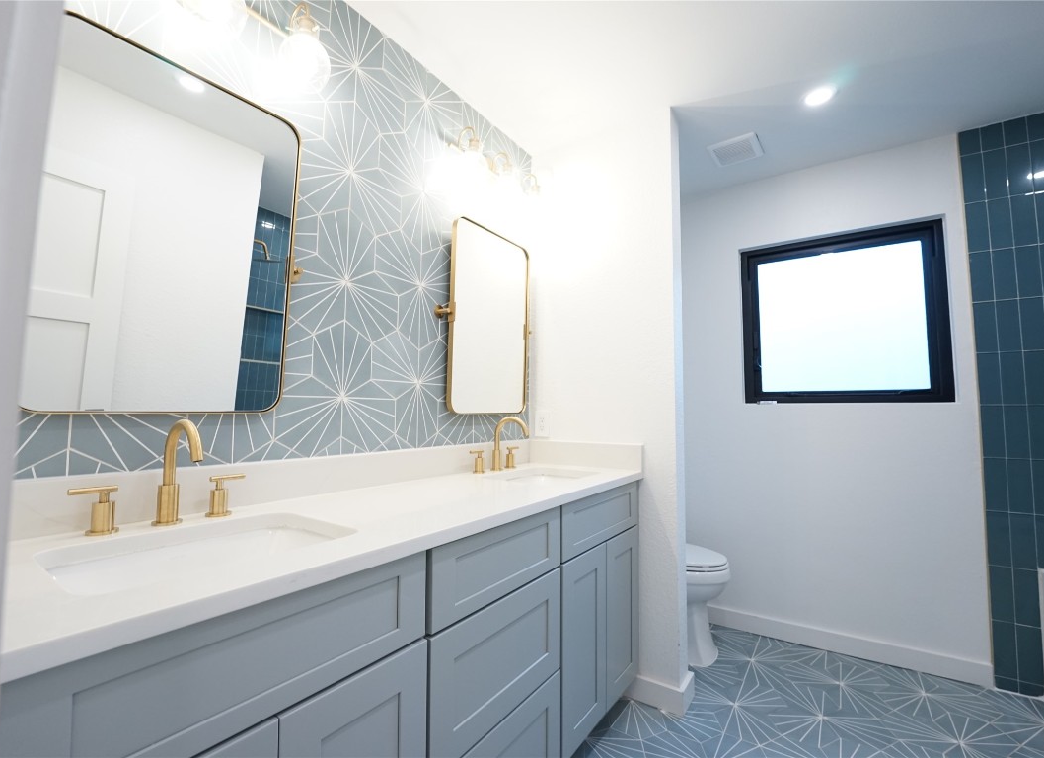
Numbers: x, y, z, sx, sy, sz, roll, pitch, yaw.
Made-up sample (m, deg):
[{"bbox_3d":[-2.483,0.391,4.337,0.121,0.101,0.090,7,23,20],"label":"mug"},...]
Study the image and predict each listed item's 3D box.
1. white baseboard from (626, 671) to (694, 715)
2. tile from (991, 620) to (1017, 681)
[{"bbox_3d":[0.554,1.233,1.791,0.245,0.102,0.162,-2,-5,35],"label":"white baseboard"},{"bbox_3d":[2.034,1.137,1.864,0.075,0.229,0.010,-2,-5,35],"label":"tile"}]

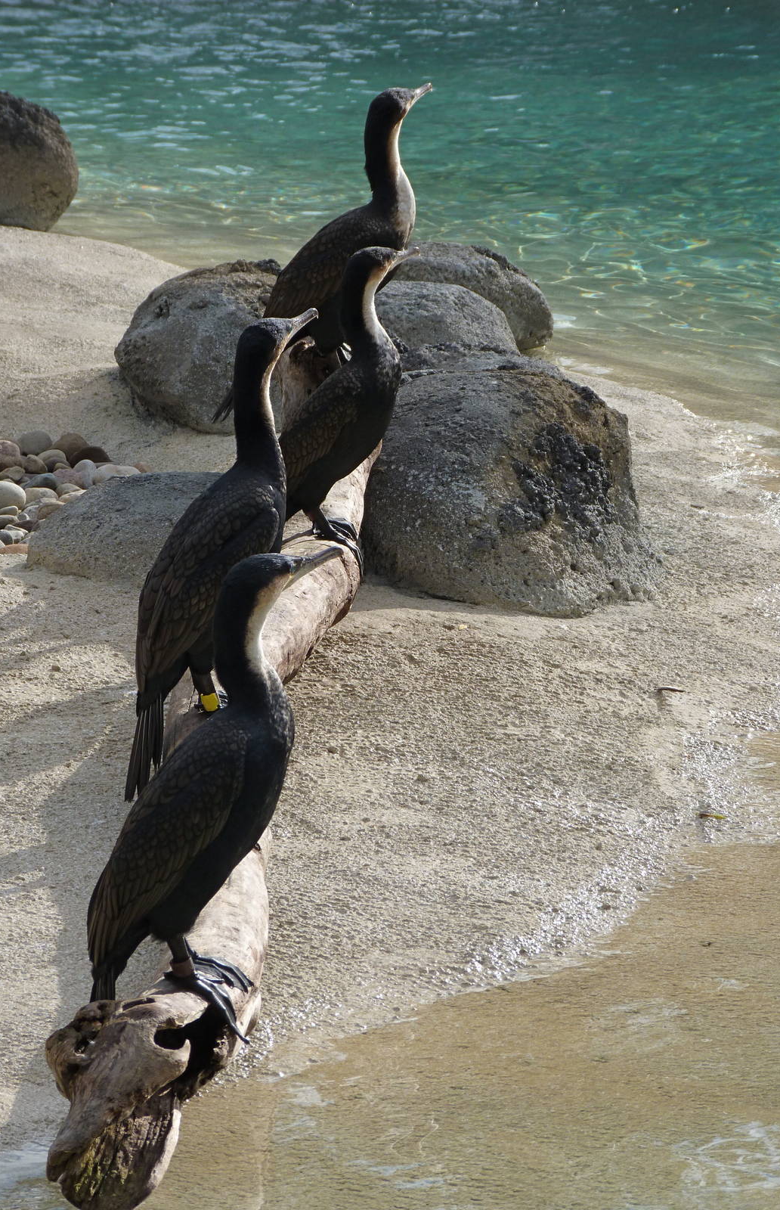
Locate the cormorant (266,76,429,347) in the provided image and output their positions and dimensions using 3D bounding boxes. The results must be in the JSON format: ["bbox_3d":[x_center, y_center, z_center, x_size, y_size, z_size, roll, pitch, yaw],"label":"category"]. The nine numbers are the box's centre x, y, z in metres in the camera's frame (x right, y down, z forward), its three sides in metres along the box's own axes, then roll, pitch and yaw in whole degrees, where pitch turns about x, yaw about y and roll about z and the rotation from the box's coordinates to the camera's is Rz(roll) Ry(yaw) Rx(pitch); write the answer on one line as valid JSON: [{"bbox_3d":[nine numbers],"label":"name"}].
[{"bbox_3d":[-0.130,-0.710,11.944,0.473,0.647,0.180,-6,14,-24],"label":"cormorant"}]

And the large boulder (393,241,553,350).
[{"bbox_3d":[0.145,-0.687,13.300,0.420,0.210,0.360,0,13,0],"label":"large boulder"}]

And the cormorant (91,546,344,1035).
[{"bbox_3d":[-0.210,0.227,7.050,0.325,0.570,0.170,-4,12,-18],"label":"cormorant"}]

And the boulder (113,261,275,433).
[{"bbox_3d":[-0.374,-0.524,11.950,0.360,0.310,0.340,0,13,0],"label":"boulder"}]

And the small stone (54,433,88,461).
[{"bbox_3d":[-0.605,-0.294,11.209,0.079,0.061,0.067,0,11,0],"label":"small stone"}]

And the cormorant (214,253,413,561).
[{"bbox_3d":[-0.094,-0.347,10.551,0.295,0.578,0.170,-4,14,-18],"label":"cormorant"}]

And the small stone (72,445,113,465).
[{"bbox_3d":[-0.560,-0.278,11.125,0.081,0.043,0.065,0,11,0],"label":"small stone"}]

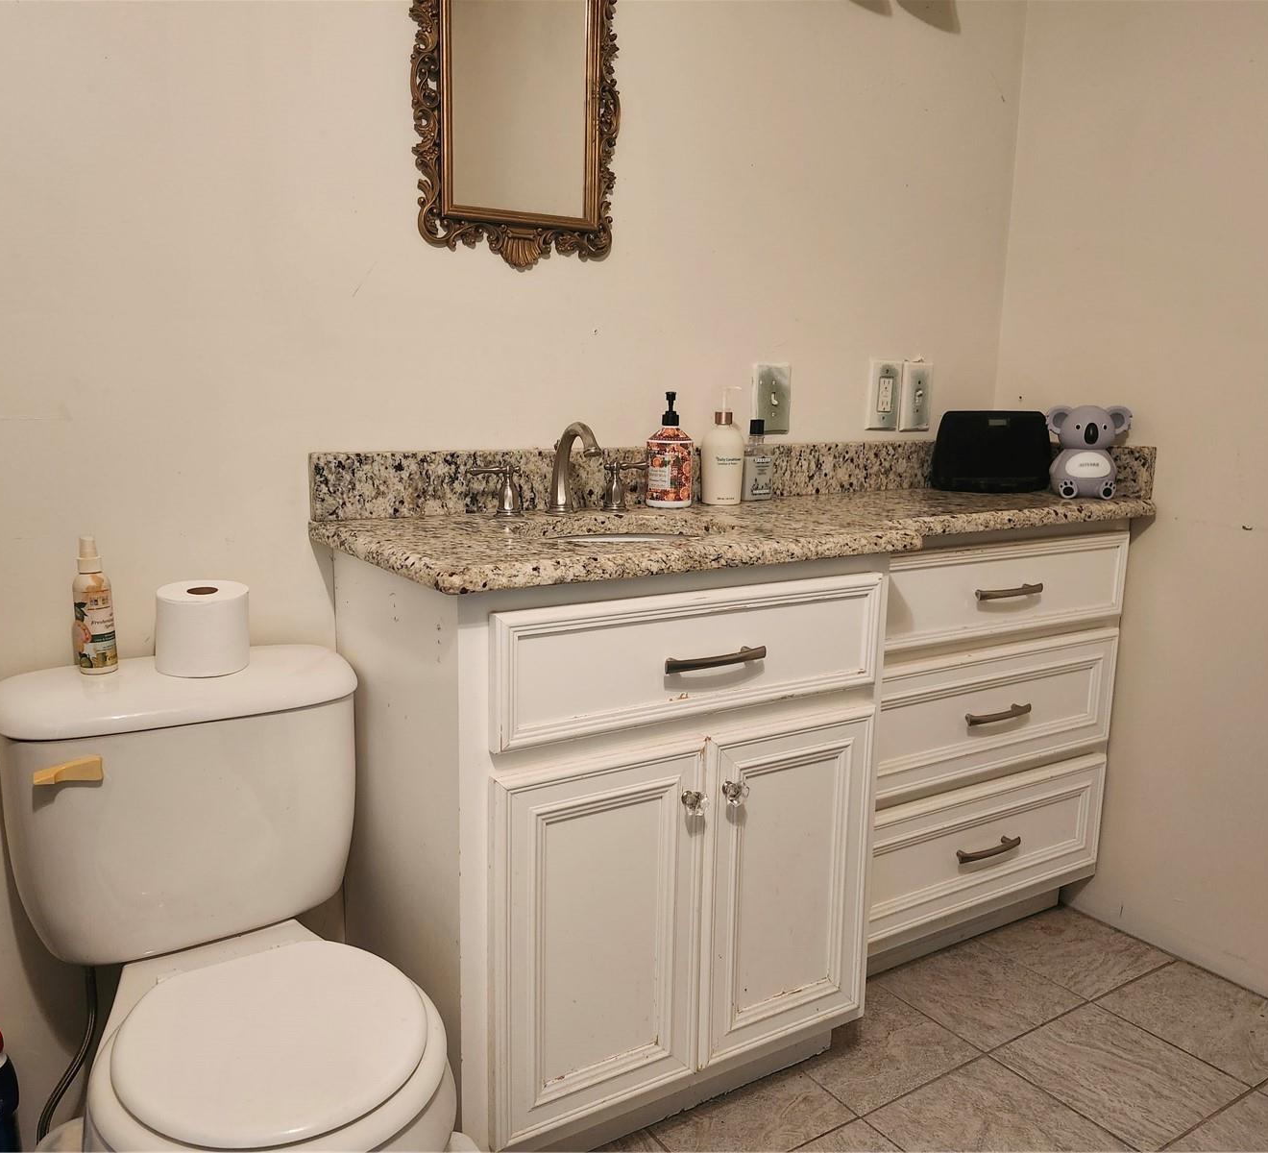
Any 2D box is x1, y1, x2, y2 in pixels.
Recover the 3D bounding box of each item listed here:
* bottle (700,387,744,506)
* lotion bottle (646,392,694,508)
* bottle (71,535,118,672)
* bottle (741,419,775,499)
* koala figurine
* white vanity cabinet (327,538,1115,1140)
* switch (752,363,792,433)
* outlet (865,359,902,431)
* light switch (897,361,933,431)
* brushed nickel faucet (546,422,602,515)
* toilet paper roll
[{"bbox_3d":[0.163,-0.234,1.834,0.076,0.207,0.076,1,9,0],"label":"bottle"},{"bbox_3d":[0.065,-0.221,1.782,0.082,0.198,0.082,2,10,8],"label":"lotion bottle"},{"bbox_3d":[-0.683,0.036,1.289,0.045,0.171,0.045,7,11,31],"label":"bottle"},{"bbox_3d":[0.234,-0.219,1.919,0.062,0.151,0.036,-5,11,-32],"label":"bottle"},{"bbox_3d":[0.915,-0.253,2.066,0.168,0.181,0.130,3,10,12],"label":"koala figurine"},{"bbox_3d":[0.313,0.360,1.836,1.528,0.872,0.505,-5,11,-32],"label":"white vanity cabinet"},{"bbox_3d":[0.268,-0.344,1.977,0.089,0.131,0.018,-5,11,-32],"label":"switch"},{"bbox_3d":[0.525,-0.379,2.141,0.090,0.143,0.012,-5,11,-32],"label":"outlet"},{"bbox_3d":[0.608,-0.384,2.191,0.090,0.143,0.016,-5,11,-32],"label":"light switch"},{"bbox_3d":[-0.092,-0.170,1.627,0.052,0.146,0.145,-5,11,-32],"label":"brushed nickel faucet"},{"bbox_3d":[-0.554,0.066,1.315,0.108,0.105,0.108,-5,11,-32],"label":"toilet paper roll"}]

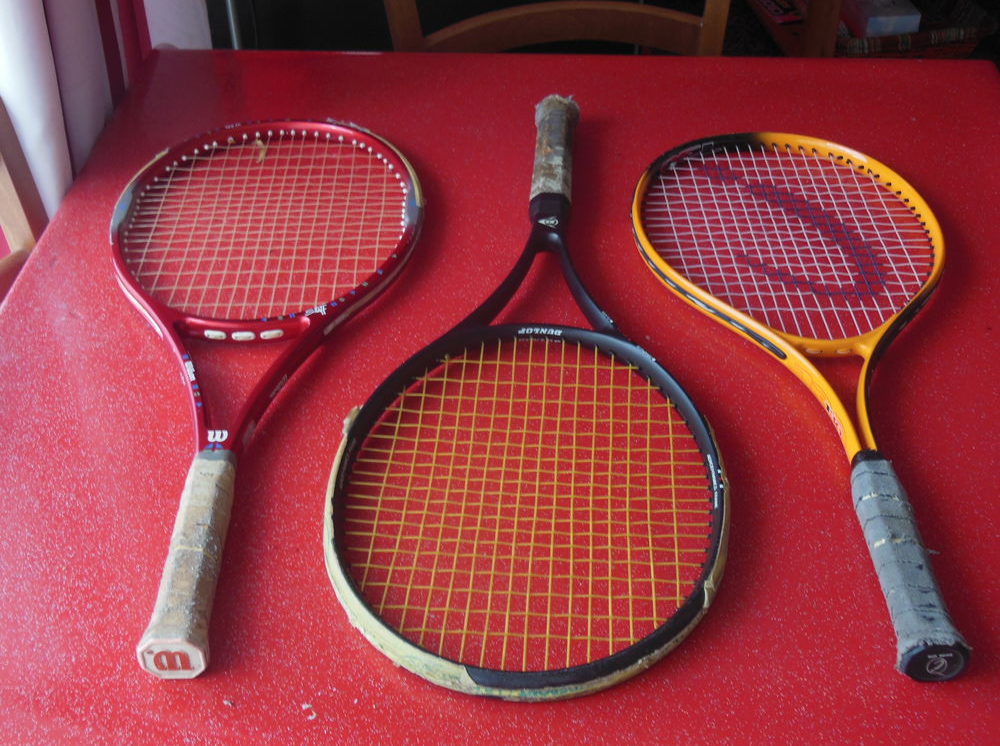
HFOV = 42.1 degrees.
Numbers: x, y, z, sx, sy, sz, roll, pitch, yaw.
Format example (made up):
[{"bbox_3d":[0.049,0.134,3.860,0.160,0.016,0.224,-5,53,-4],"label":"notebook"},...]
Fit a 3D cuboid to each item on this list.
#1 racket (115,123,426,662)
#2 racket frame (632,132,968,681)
[{"bbox_3d":[-0.197,-0.043,1.018,0.269,0.034,0.679,-1,38,-1],"label":"racket"},{"bbox_3d":[0.248,-0.033,1.005,0.261,0.033,0.652,0,38,0],"label":"racket frame"}]

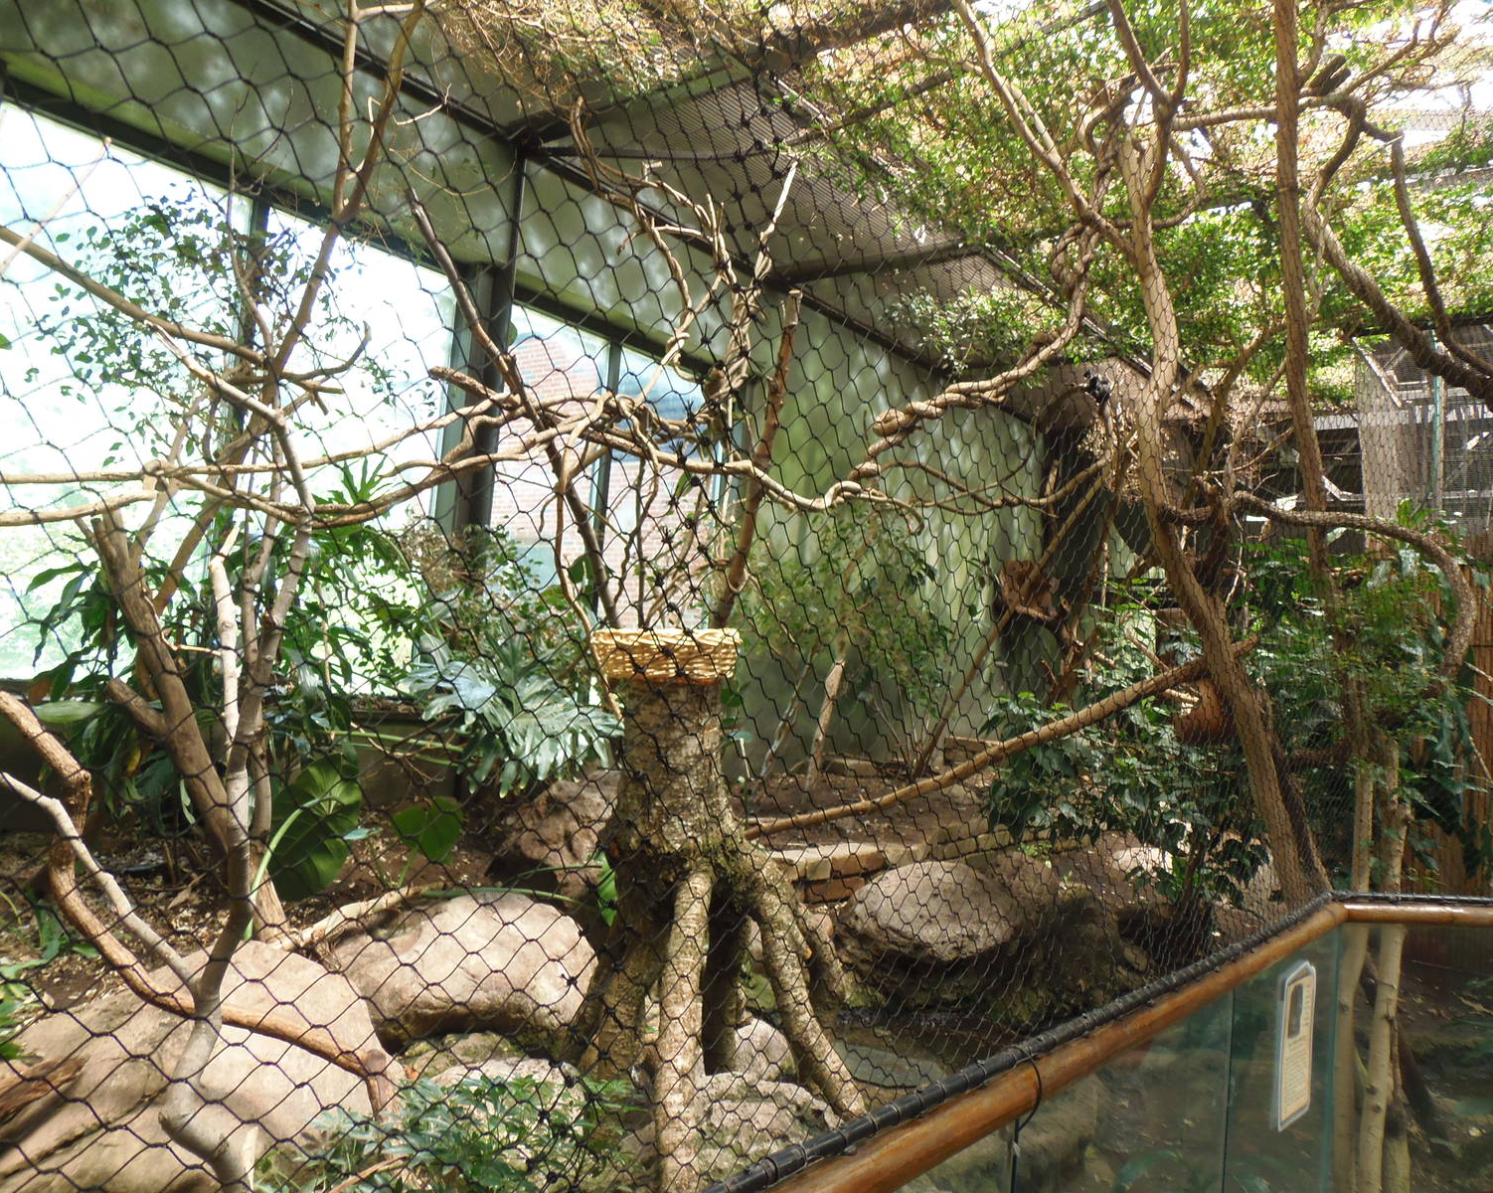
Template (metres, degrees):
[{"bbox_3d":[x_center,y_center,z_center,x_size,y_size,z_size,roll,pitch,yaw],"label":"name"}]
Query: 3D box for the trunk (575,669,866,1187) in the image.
[{"bbox_3d":[-0.060,0.817,2.720,0.670,1.180,0.600,4,-5,0],"label":"trunk"}]

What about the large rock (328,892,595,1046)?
[{"bbox_3d":[-0.758,0.979,2.920,0.630,0.350,0.470,5,-5,-13],"label":"large rock"}]

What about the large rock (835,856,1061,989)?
[{"bbox_3d":[0.677,1.100,3.720,0.710,0.340,0.540,3,-5,11],"label":"large rock"}]

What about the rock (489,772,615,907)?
[{"bbox_3d":[-0.623,0.808,3.650,0.500,0.420,0.450,5,-5,-9],"label":"rock"}]

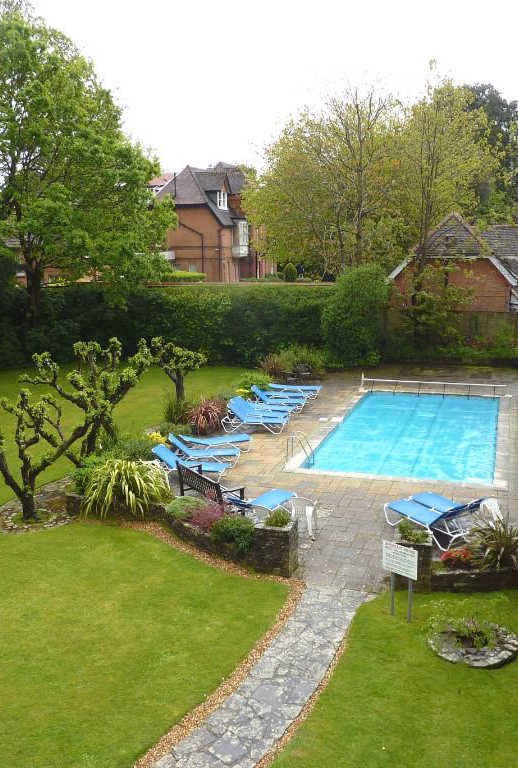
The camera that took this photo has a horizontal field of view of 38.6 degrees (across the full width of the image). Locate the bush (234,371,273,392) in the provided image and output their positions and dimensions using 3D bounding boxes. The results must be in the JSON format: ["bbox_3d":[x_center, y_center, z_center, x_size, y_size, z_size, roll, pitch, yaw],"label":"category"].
[{"bbox_3d":[-0.200,-0.026,26.900,1.450,0.907,1.300,-1,11,0],"label":"bush"}]

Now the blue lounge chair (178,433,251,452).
[{"bbox_3d":[-1.141,1.573,19.735,1.880,0.550,0.630,-4,12,-15],"label":"blue lounge chair"}]

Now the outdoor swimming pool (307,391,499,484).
[{"bbox_3d":[4.689,1.508,21.921,4.550,0.500,9.900,3,11,18],"label":"outdoor swimming pool"}]

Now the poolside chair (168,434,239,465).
[{"bbox_3d":[-1.411,1.641,18.457,1.850,0.730,0.660,-2,11,-5],"label":"poolside chair"}]

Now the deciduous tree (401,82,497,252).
[{"bbox_3d":[8.235,-6.934,32.575,4.200,11.900,4.200,3,12,18],"label":"deciduous tree"}]

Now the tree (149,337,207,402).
[{"bbox_3d":[-2.612,-0.313,24.002,1.900,2.469,1.800,-2,11,-6],"label":"tree"}]

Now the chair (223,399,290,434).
[{"bbox_3d":[-0.109,0.957,21.761,1.900,0.800,0.680,2,11,12],"label":"chair"}]

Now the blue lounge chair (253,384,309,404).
[{"bbox_3d":[0.574,0.511,24.279,1.880,0.800,0.630,1,11,10],"label":"blue lounge chair"}]

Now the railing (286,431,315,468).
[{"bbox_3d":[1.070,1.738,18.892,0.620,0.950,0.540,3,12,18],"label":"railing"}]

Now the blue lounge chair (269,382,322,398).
[{"bbox_3d":[1.273,0.253,26.276,1.900,0.450,0.660,2,11,15],"label":"blue lounge chair"}]

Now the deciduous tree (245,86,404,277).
[{"bbox_3d":[3.447,-8.686,39.073,8.500,13.200,8.000,-1,11,0],"label":"deciduous tree"}]

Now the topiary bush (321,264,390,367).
[{"bbox_3d":[4.313,-3.104,33.214,3.000,4.400,2.700,-1,11,0],"label":"topiary bush"}]

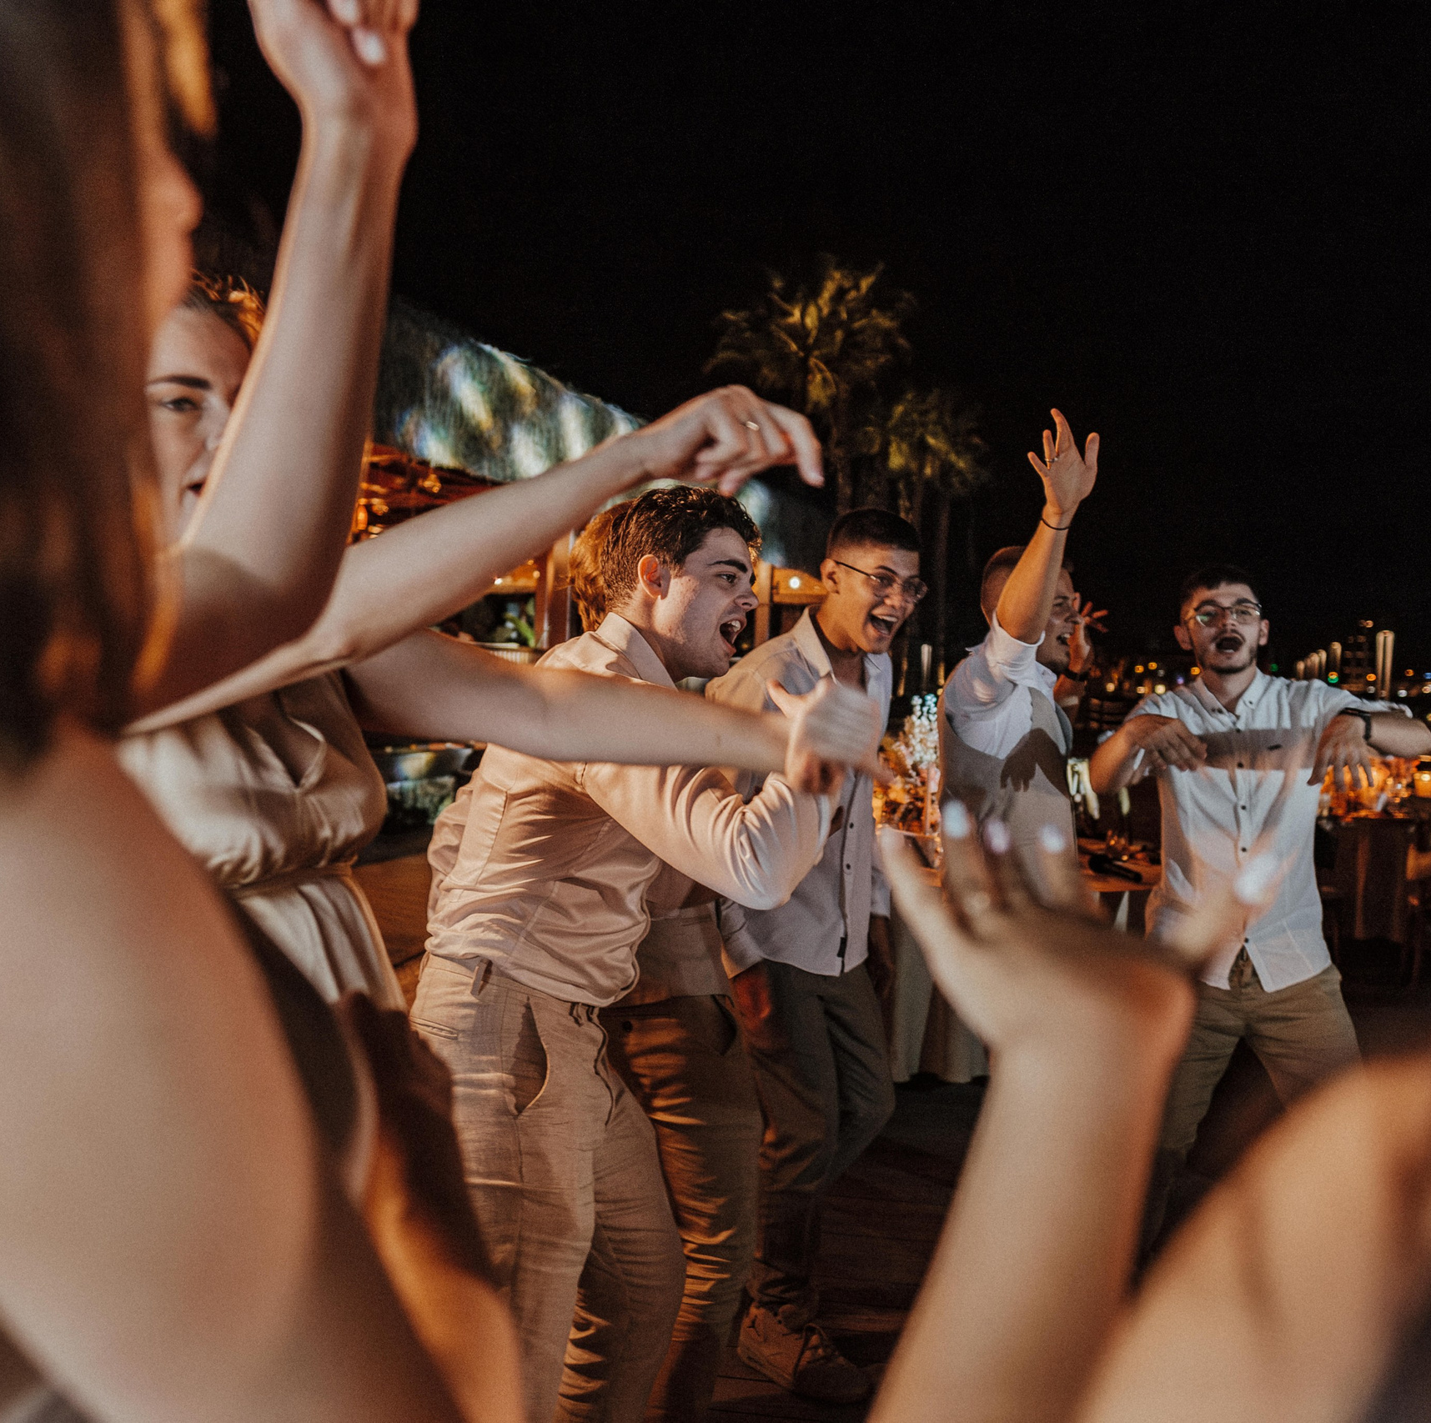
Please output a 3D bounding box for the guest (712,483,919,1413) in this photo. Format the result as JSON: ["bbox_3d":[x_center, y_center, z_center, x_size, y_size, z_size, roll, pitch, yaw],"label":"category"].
[{"bbox_3d":[0.190,0.440,2.750,0.520,1.650,0.560,-1,1,-41],"label":"guest"}]

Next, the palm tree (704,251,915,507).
[{"bbox_3d":[1.650,-3.500,25.000,3.600,9.000,3.600,0,1,0],"label":"palm tree"}]

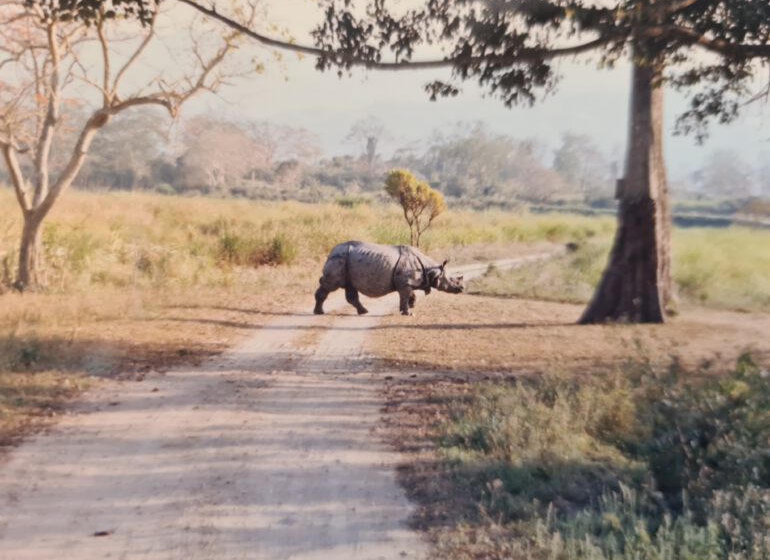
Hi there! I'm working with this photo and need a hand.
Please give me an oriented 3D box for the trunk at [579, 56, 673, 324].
[{"bbox_3d":[5.616,-2.090,13.113,2.050,5.950,1.900,1,7,0],"label":"trunk"}]

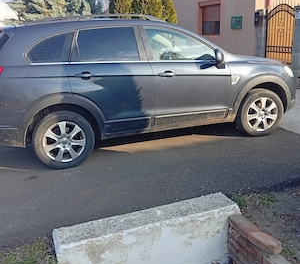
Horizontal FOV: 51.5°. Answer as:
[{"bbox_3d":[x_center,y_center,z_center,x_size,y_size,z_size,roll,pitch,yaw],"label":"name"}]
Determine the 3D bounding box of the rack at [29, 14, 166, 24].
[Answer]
[{"bbox_3d":[-0.617,-1.352,3.747,1.660,0.120,0.090,-6,16,-15],"label":"rack"}]

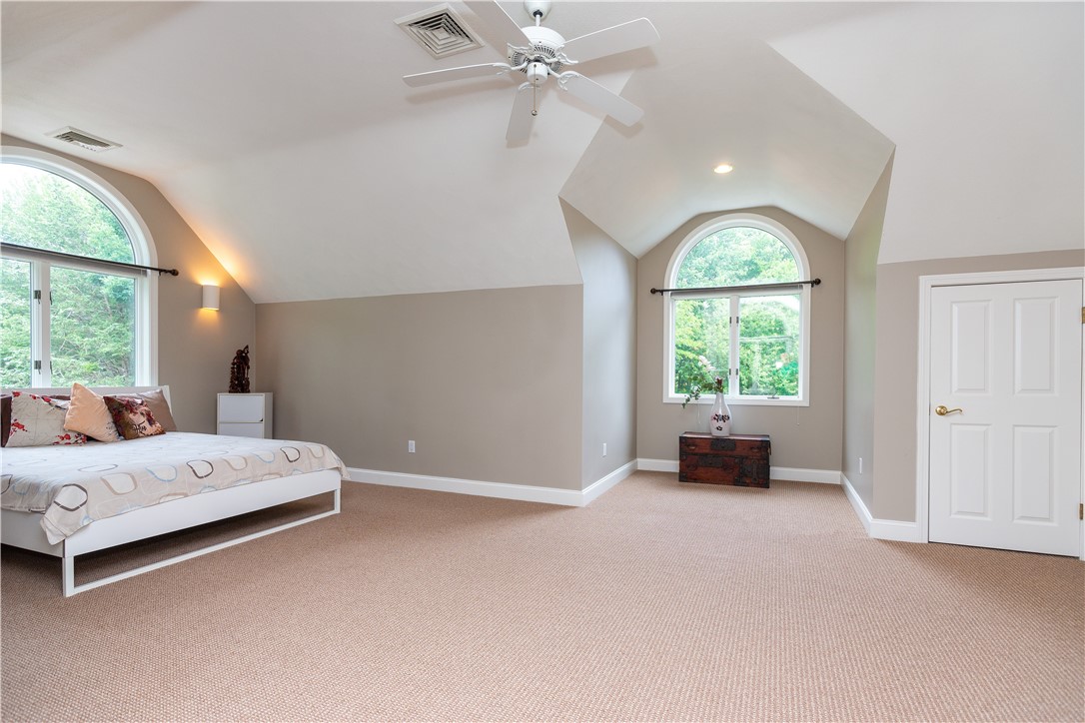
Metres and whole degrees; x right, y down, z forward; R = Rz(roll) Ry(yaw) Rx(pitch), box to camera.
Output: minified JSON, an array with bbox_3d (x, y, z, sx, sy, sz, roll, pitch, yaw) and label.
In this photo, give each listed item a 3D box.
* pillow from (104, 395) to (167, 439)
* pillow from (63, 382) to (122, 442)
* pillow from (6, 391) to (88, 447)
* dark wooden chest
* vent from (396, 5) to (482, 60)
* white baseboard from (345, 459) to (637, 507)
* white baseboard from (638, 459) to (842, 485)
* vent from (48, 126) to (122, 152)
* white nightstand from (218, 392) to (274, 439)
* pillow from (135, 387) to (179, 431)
[{"bbox_3d":[-3.626,0.500,4.305,0.120,0.420,0.390,-45,-19,18],"label":"pillow"},{"bbox_3d":[-3.670,0.420,3.932,0.130,0.400,0.390,-36,-41,22],"label":"pillow"},{"bbox_3d":[-3.888,0.452,3.794,0.460,0.430,0.140,2,-27,-46],"label":"pillow"},{"bbox_3d":[1.906,1.029,5.112,0.865,0.472,0.390,0,-1,18],"label":"dark wooden chest"},{"bbox_3d":[-0.545,-1.769,2.606,0.345,0.030,0.345,0,-1,26],"label":"vent"},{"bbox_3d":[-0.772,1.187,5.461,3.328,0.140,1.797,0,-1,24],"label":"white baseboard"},{"bbox_3d":[2.095,1.200,5.292,2.072,0.140,0.020,0,-1,18],"label":"white baseboard"},{"bbox_3d":[-3.646,-1.762,3.841,0.345,0.030,0.345,0,-1,26],"label":"vent"},{"bbox_3d":[-3.074,0.783,4.995,0.482,0.901,0.210,0,-1,-6],"label":"white nightstand"},{"bbox_3d":[-3.629,0.450,4.384,0.140,0.400,0.480,-39,-18,21],"label":"pillow"}]

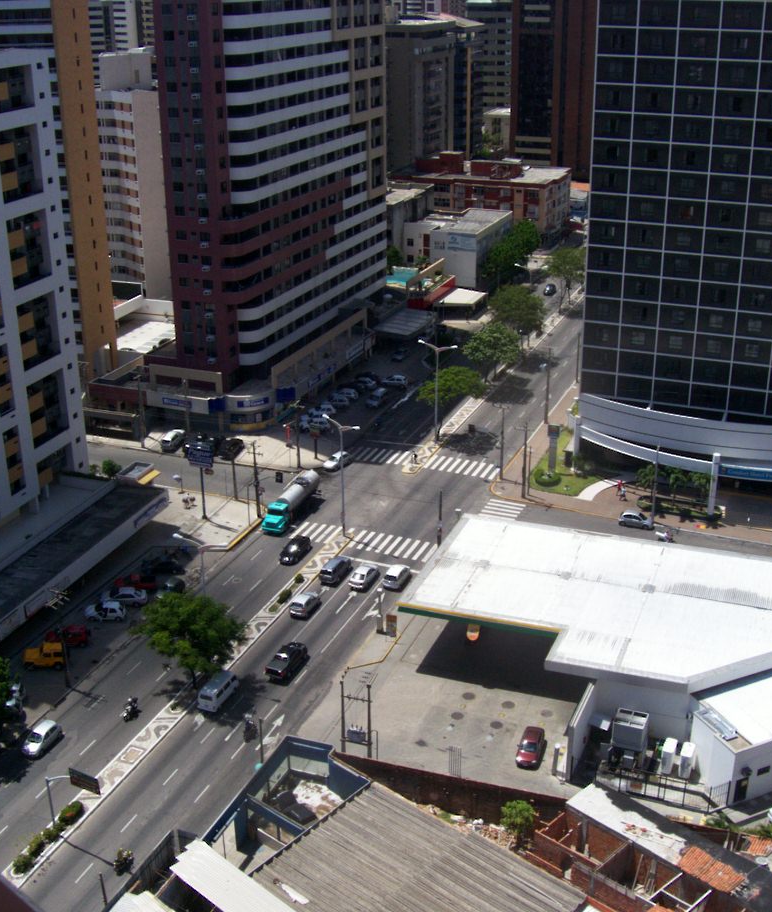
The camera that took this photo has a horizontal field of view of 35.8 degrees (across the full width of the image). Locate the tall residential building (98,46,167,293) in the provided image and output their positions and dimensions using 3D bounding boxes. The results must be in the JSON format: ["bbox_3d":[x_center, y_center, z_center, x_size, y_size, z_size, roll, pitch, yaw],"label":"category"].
[{"bbox_3d":[-42.739,-51.601,221.205,18.000,45.701,16.000,8,23,20],"label":"tall residential building"}]

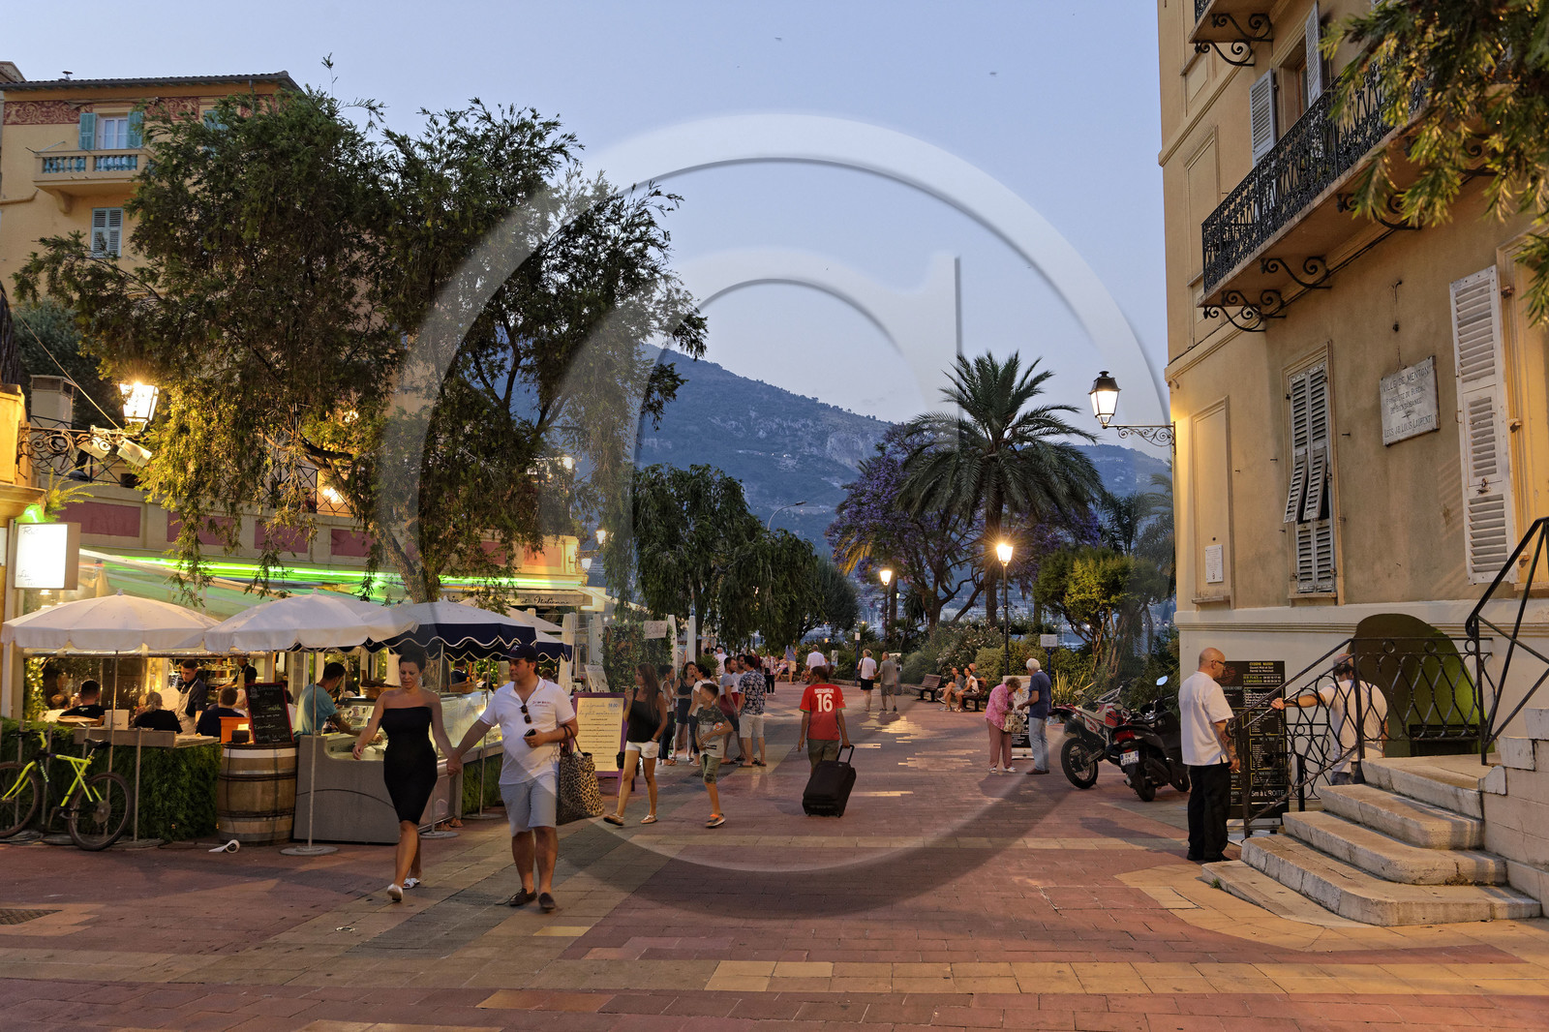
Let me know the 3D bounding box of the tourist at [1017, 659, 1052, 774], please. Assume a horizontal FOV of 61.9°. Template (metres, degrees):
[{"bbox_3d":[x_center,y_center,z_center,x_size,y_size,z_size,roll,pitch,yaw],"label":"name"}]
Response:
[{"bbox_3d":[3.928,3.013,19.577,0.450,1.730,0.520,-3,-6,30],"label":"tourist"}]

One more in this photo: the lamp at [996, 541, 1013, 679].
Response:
[{"bbox_3d":[6.307,3.035,35.300,0.450,4.750,0.450,0,-5,0],"label":"lamp"}]

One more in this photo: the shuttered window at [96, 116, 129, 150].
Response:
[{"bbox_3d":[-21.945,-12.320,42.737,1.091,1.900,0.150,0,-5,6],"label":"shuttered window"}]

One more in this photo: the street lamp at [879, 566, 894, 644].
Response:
[{"bbox_3d":[4.251,4.292,49.000,0.450,4.750,0.450,0,-5,0],"label":"street lamp"}]

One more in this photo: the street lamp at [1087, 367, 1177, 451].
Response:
[{"bbox_3d":[4.265,-1.238,15.441,1.000,0.920,0.370,0,-5,-1],"label":"street lamp"}]

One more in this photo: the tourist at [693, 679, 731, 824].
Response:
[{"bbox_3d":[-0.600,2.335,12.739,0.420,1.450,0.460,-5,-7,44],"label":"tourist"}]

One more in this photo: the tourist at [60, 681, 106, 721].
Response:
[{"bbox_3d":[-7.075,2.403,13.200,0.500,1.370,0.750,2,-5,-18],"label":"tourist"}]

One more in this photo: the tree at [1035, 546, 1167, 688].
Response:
[{"bbox_3d":[8.258,2.896,32.873,3.400,4.350,3.300,0,-5,0],"label":"tree"}]

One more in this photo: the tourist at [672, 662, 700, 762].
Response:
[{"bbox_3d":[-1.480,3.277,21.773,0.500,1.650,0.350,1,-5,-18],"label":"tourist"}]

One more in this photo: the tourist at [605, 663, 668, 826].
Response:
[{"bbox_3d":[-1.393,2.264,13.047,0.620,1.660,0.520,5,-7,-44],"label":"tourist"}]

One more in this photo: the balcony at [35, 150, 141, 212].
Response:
[{"bbox_3d":[-22.023,-10.854,42.082,3.793,1.785,0.970,0,-5,6],"label":"balcony"}]

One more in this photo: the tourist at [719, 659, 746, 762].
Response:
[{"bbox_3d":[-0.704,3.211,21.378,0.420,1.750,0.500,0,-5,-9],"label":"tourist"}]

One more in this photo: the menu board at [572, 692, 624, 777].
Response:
[{"bbox_3d":[-2.107,2.751,15.706,0.660,1.250,0.580,-1,-5,12],"label":"menu board"}]

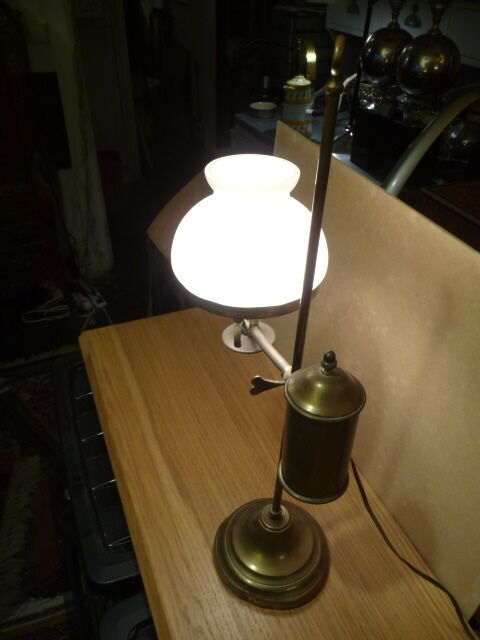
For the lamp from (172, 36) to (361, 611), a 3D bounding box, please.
[{"bbox_3d":[0.032,0.036,0.566,0.168,0.631,0.293,-13,41,-19],"label":"lamp"}]

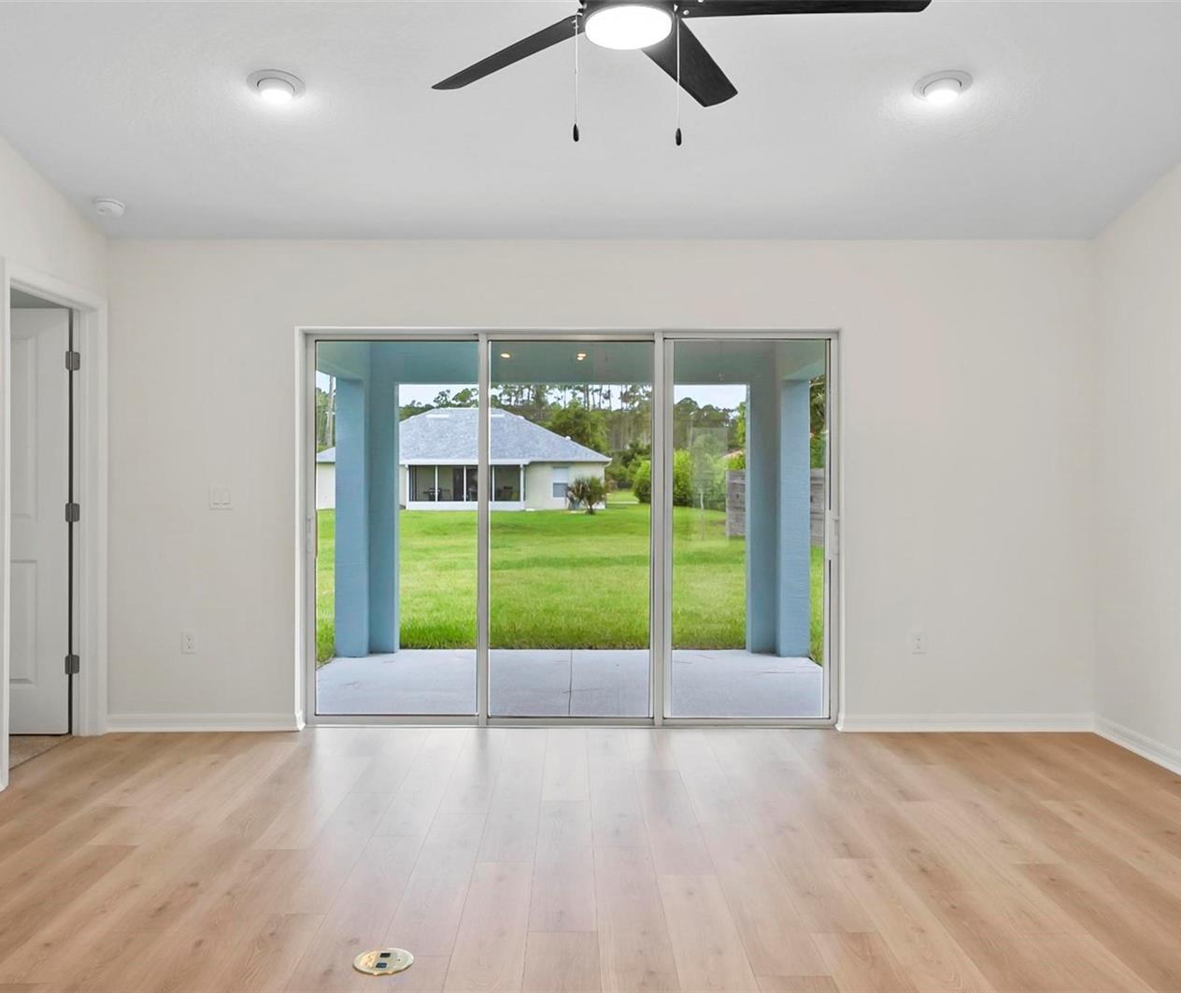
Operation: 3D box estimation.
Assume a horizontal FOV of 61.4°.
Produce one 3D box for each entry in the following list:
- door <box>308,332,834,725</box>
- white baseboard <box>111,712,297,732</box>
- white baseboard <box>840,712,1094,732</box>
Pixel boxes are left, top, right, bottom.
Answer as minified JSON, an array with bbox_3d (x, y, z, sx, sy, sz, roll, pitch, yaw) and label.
[{"bbox_3d":[-0.098,0.162,5.125,2.690,2.010,0.110,0,0,0],"label":"door"},{"bbox_3d":[-1.914,1.119,4.922,0.980,0.090,0.018,0,0,0],"label":"white baseboard"},{"bbox_3d":[1.864,1.119,4.922,1.265,0.090,0.018,0,0,0],"label":"white baseboard"}]

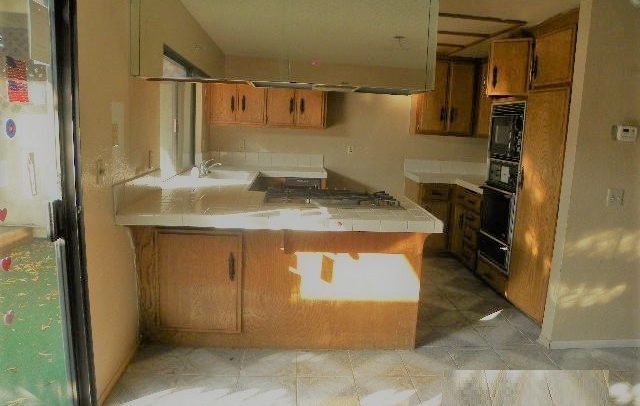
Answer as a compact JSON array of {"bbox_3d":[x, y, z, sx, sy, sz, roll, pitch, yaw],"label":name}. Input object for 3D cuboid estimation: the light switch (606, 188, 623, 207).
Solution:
[{"bbox_3d":[1.938,-0.035,3.154,0.115,0.115,0.012,2,9,-3],"label":"light switch"}]

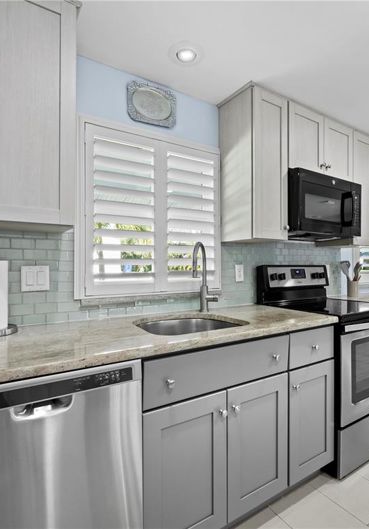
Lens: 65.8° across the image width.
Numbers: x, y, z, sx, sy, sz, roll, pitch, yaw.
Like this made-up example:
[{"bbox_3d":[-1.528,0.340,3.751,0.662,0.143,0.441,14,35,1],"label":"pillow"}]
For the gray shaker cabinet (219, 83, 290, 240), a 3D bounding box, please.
[{"bbox_3d":[0.454,-0.608,1.894,0.307,0.906,0.325,0,0,-31],"label":"gray shaker cabinet"}]

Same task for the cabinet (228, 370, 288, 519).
[{"bbox_3d":[0.202,0.811,1.542,0.387,0.560,0.565,0,0,-31],"label":"cabinet"}]

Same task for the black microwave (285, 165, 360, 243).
[{"bbox_3d":[0.930,-0.398,2.130,0.745,0.412,0.400,0,0,-31],"label":"black microwave"}]

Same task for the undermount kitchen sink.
[{"bbox_3d":[0.045,0.421,1.470,0.555,0.200,0.415,0,0,-31],"label":"undermount kitchen sink"}]

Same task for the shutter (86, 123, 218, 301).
[{"bbox_3d":[-0.135,-0.293,1.714,0.910,0.922,0.050,0,0,-31],"label":"shutter"}]

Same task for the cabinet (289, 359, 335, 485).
[{"bbox_3d":[0.530,0.810,1.738,0.378,0.560,0.565,0,0,-31],"label":"cabinet"}]

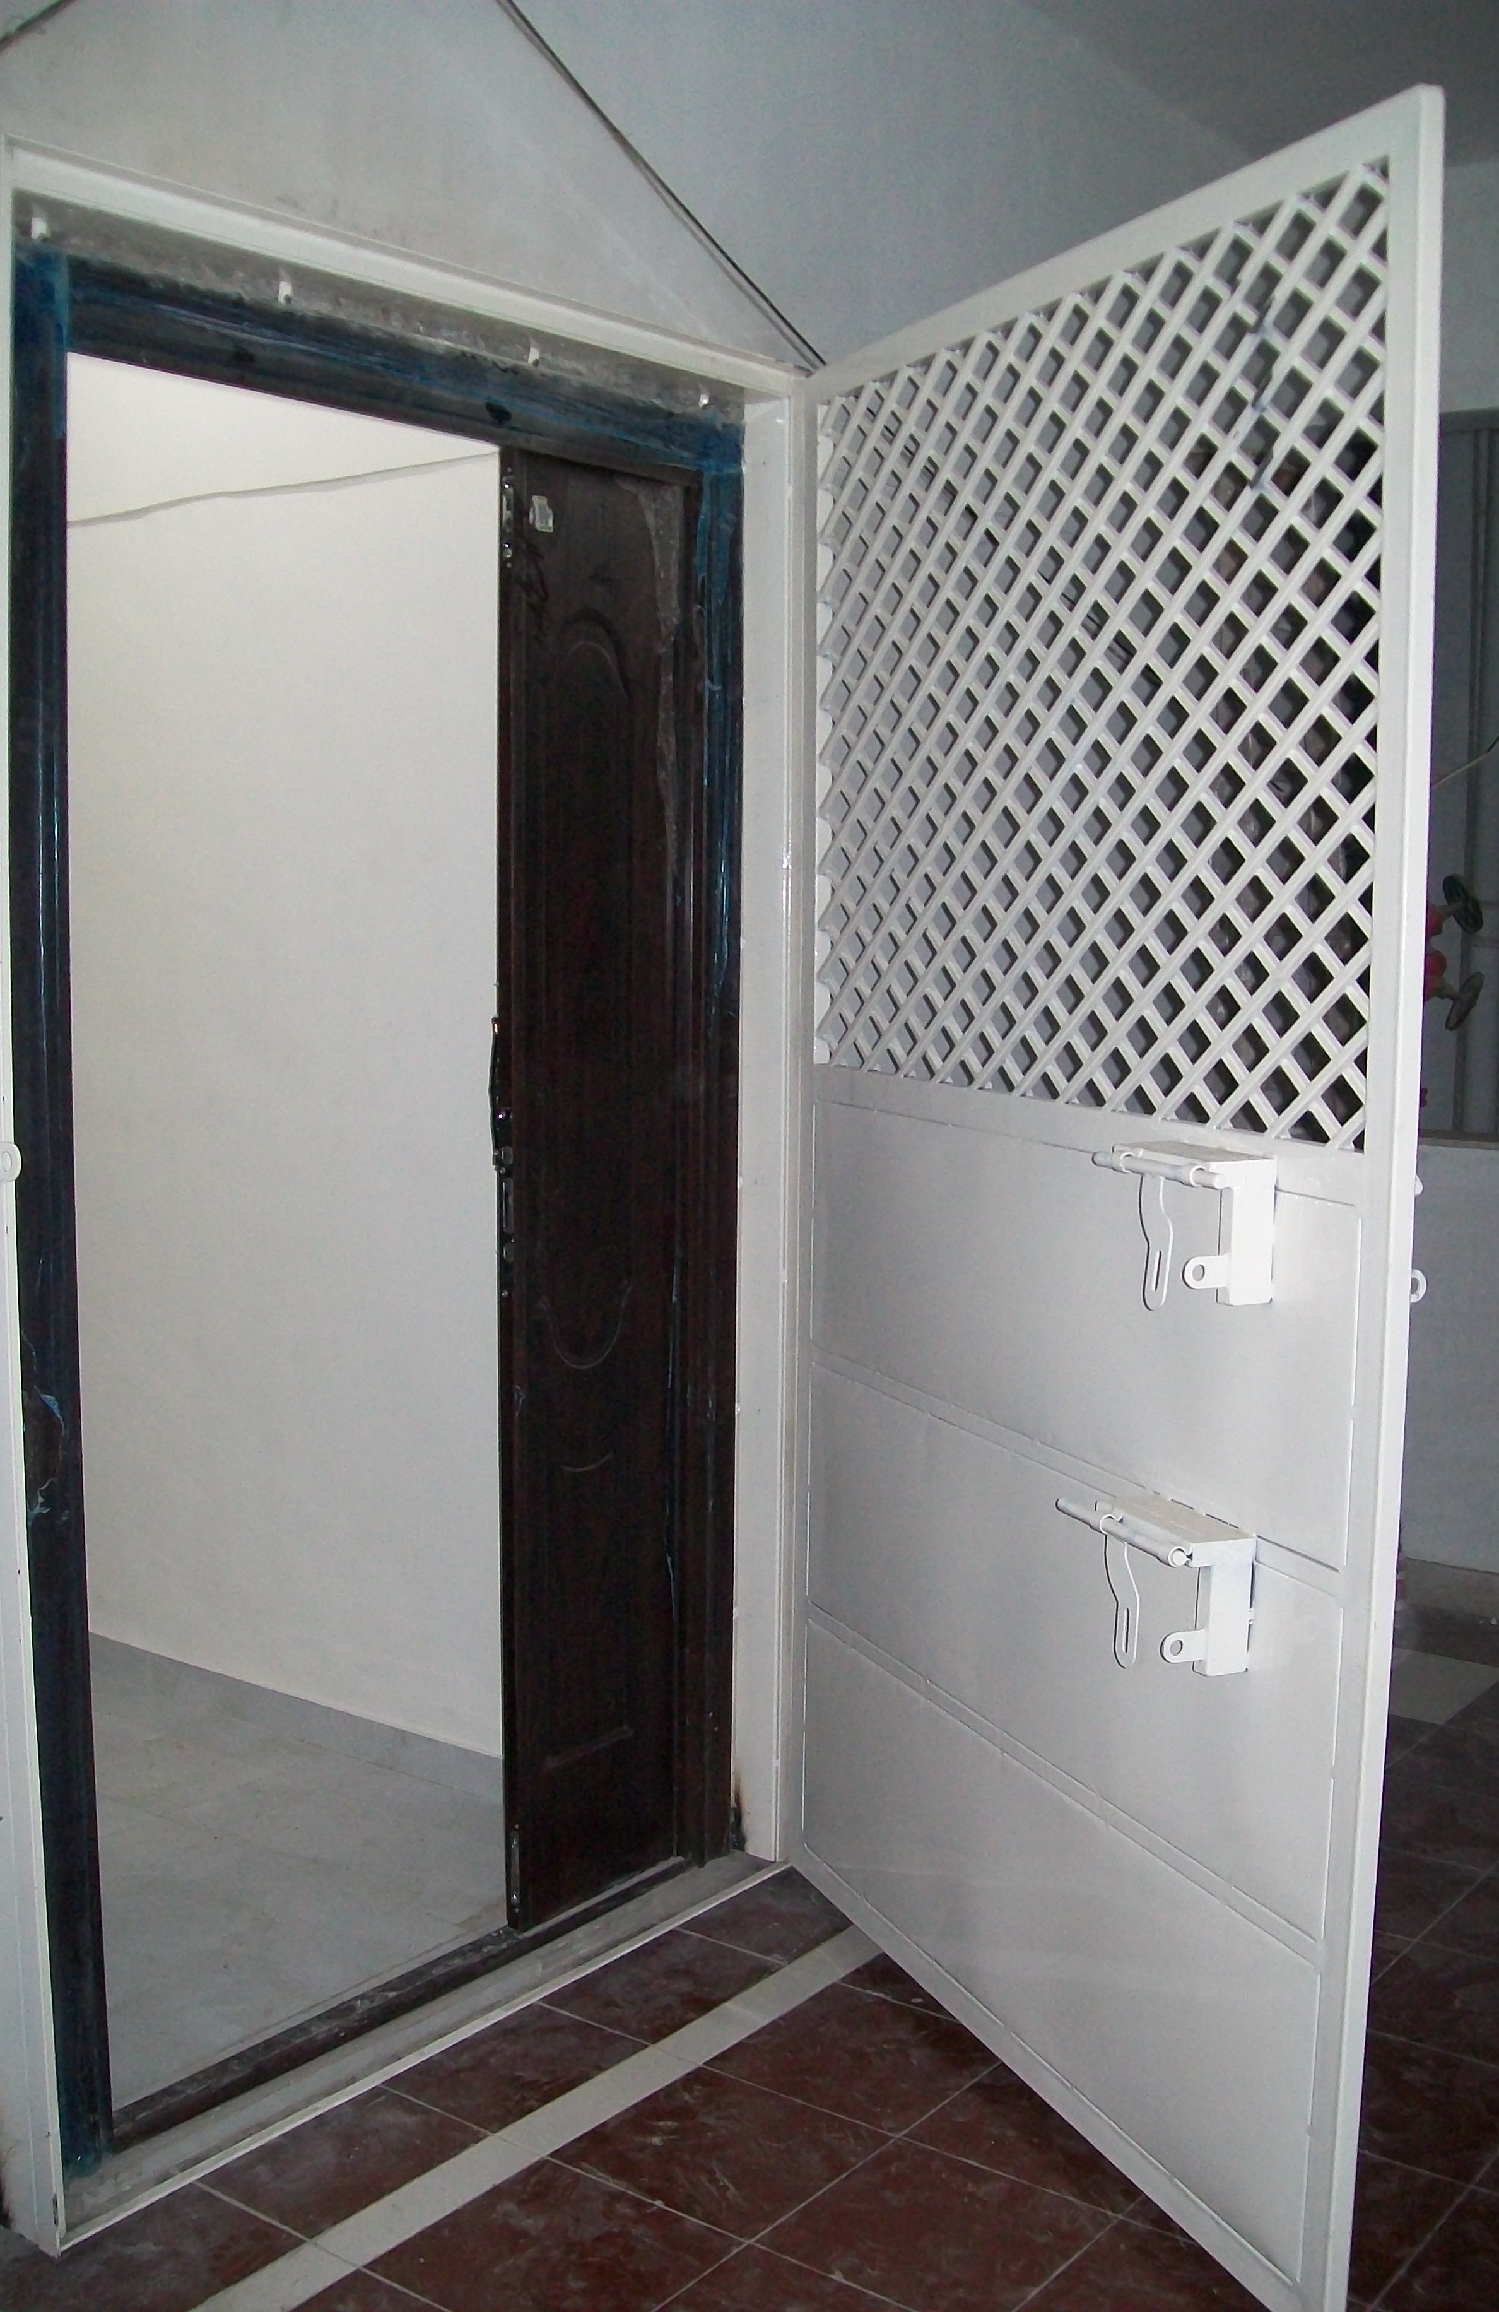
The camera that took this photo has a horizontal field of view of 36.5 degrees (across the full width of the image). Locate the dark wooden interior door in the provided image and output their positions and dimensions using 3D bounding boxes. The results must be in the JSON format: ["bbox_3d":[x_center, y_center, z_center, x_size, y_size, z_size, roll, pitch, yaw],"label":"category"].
[{"bbox_3d":[-0.225,0.061,3.269,0.041,2.093,0.375,5,8,37],"label":"dark wooden interior door"}]

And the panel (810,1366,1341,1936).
[{"bbox_3d":[0.355,0.560,2.865,0.030,0.372,1.270,-2,7,-23],"label":"panel"}]

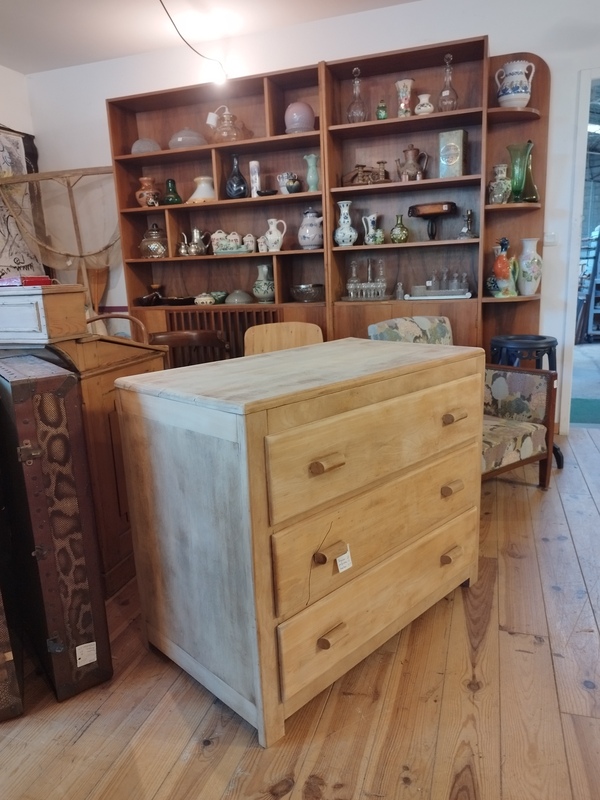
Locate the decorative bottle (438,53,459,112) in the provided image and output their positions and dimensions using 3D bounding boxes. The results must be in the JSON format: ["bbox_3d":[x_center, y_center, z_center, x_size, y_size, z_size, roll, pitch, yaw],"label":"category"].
[{"bbox_3d":[0.852,-1.802,3.184,0.106,0.328,0.106,2,13,18],"label":"decorative bottle"}]

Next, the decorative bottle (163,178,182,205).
[{"bbox_3d":[-0.846,-1.363,3.666,0.126,0.182,0.126,2,14,18],"label":"decorative bottle"}]

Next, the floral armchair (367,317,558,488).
[{"bbox_3d":[0.768,0.032,2.747,0.648,0.815,0.670,-11,15,-32],"label":"floral armchair"}]

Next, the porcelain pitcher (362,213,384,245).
[{"bbox_3d":[0.434,-1.023,3.341,0.111,0.191,0.086,0,13,10],"label":"porcelain pitcher"}]

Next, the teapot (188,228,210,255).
[{"bbox_3d":[-0.707,-1.096,3.870,0.192,0.183,0.135,2,13,18],"label":"teapot"}]

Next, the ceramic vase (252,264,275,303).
[{"bbox_3d":[-0.227,-0.762,3.644,0.159,0.242,0.159,-2,13,1],"label":"ceramic vase"}]

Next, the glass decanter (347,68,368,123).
[{"bbox_3d":[0.345,-1.792,3.304,0.123,0.338,0.123,2,13,18],"label":"glass decanter"}]

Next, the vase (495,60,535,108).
[{"bbox_3d":[1.199,-1.745,3.094,0.196,0.232,0.166,2,13,18],"label":"vase"}]

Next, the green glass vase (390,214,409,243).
[{"bbox_3d":[0.617,-1.048,3.421,0.105,0.176,0.105,2,13,18],"label":"green glass vase"}]

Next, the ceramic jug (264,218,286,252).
[{"bbox_3d":[-0.157,-1.069,3.620,0.151,0.214,0.124,2,13,18],"label":"ceramic jug"}]

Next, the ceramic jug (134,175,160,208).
[{"bbox_3d":[-1.046,-1.429,3.845,0.170,0.213,0.166,2,13,18],"label":"ceramic jug"}]

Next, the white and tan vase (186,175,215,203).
[{"bbox_3d":[-0.675,-1.424,3.780,0.212,0.176,0.212,2,13,18],"label":"white and tan vase"}]

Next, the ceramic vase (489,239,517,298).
[{"bbox_3d":[1.155,-0.749,3.126,0.146,0.327,0.110,-5,13,-10],"label":"ceramic vase"}]

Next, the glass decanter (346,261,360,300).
[{"bbox_3d":[0.350,-0.777,3.609,0.079,0.240,0.079,2,13,18],"label":"glass decanter"}]

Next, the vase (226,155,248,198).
[{"bbox_3d":[-0.399,-1.400,3.510,0.139,0.284,0.139,-2,13,1],"label":"vase"}]

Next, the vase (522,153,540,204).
[{"bbox_3d":[1.270,-1.251,3.079,0.121,0.338,0.121,2,14,18],"label":"vase"}]

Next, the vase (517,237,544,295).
[{"bbox_3d":[1.306,-0.753,3.144,0.132,0.313,0.132,2,14,18],"label":"vase"}]

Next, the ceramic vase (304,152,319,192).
[{"bbox_3d":[0.073,-1.397,3.445,0.091,0.239,0.091,-2,12,1],"label":"ceramic vase"}]

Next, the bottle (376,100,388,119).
[{"bbox_3d":[0.484,-1.682,3.251,0.060,0.132,0.057,2,13,18],"label":"bottle"}]

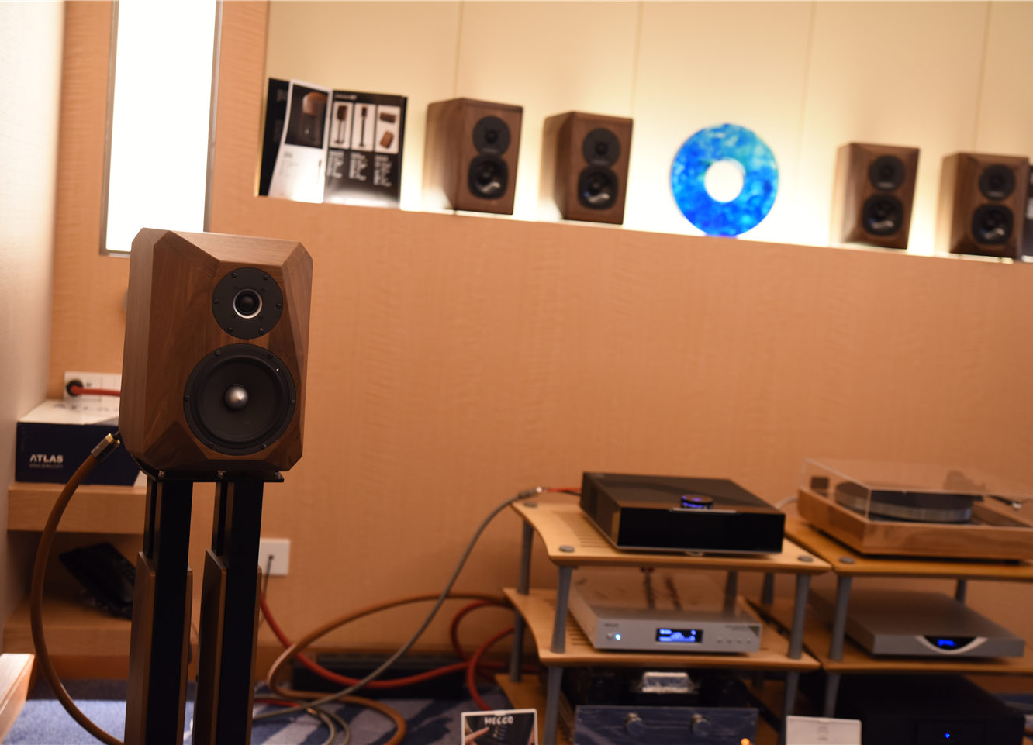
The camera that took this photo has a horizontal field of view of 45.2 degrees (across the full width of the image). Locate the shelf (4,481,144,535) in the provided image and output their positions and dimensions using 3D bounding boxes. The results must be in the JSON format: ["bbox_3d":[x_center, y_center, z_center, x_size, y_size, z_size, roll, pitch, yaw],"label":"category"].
[{"bbox_3d":[-0.913,0.271,2.705,0.308,0.090,0.305,4,7,-10],"label":"shelf"}]

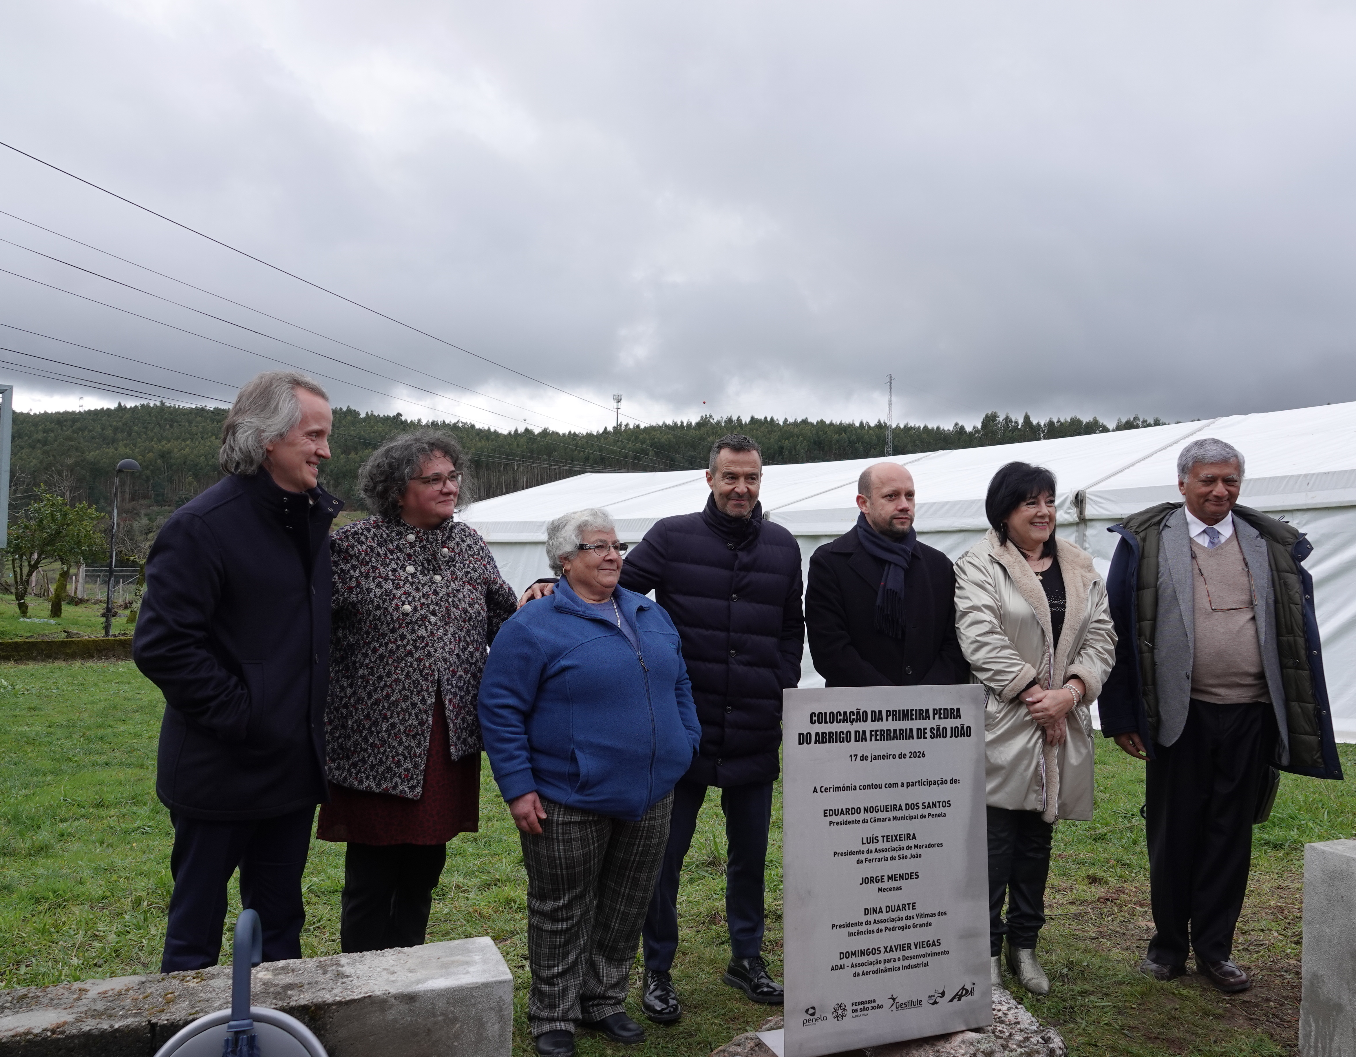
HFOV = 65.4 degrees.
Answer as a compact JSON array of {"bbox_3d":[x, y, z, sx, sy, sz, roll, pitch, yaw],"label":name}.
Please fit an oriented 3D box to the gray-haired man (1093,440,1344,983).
[{"bbox_3d":[1.788,0.583,3.480,0.770,1.765,0.450,2,-1,24],"label":"gray-haired man"}]

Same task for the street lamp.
[{"bbox_3d":[-11.265,0.377,21.524,0.580,3.650,0.490,2,-1,0],"label":"street lamp"}]

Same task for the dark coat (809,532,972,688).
[{"bbox_3d":[0.685,0.462,3.470,0.530,0.950,0.360,2,-1,-2],"label":"dark coat"}]

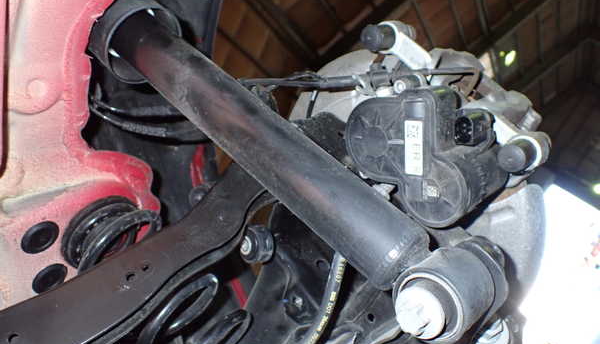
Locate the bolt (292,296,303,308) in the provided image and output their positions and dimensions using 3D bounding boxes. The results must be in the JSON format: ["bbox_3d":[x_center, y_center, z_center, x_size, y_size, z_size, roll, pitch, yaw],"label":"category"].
[{"bbox_3d":[-0.002,0.116,0.465,0.010,0.010,0.009,-49,-12,23],"label":"bolt"}]

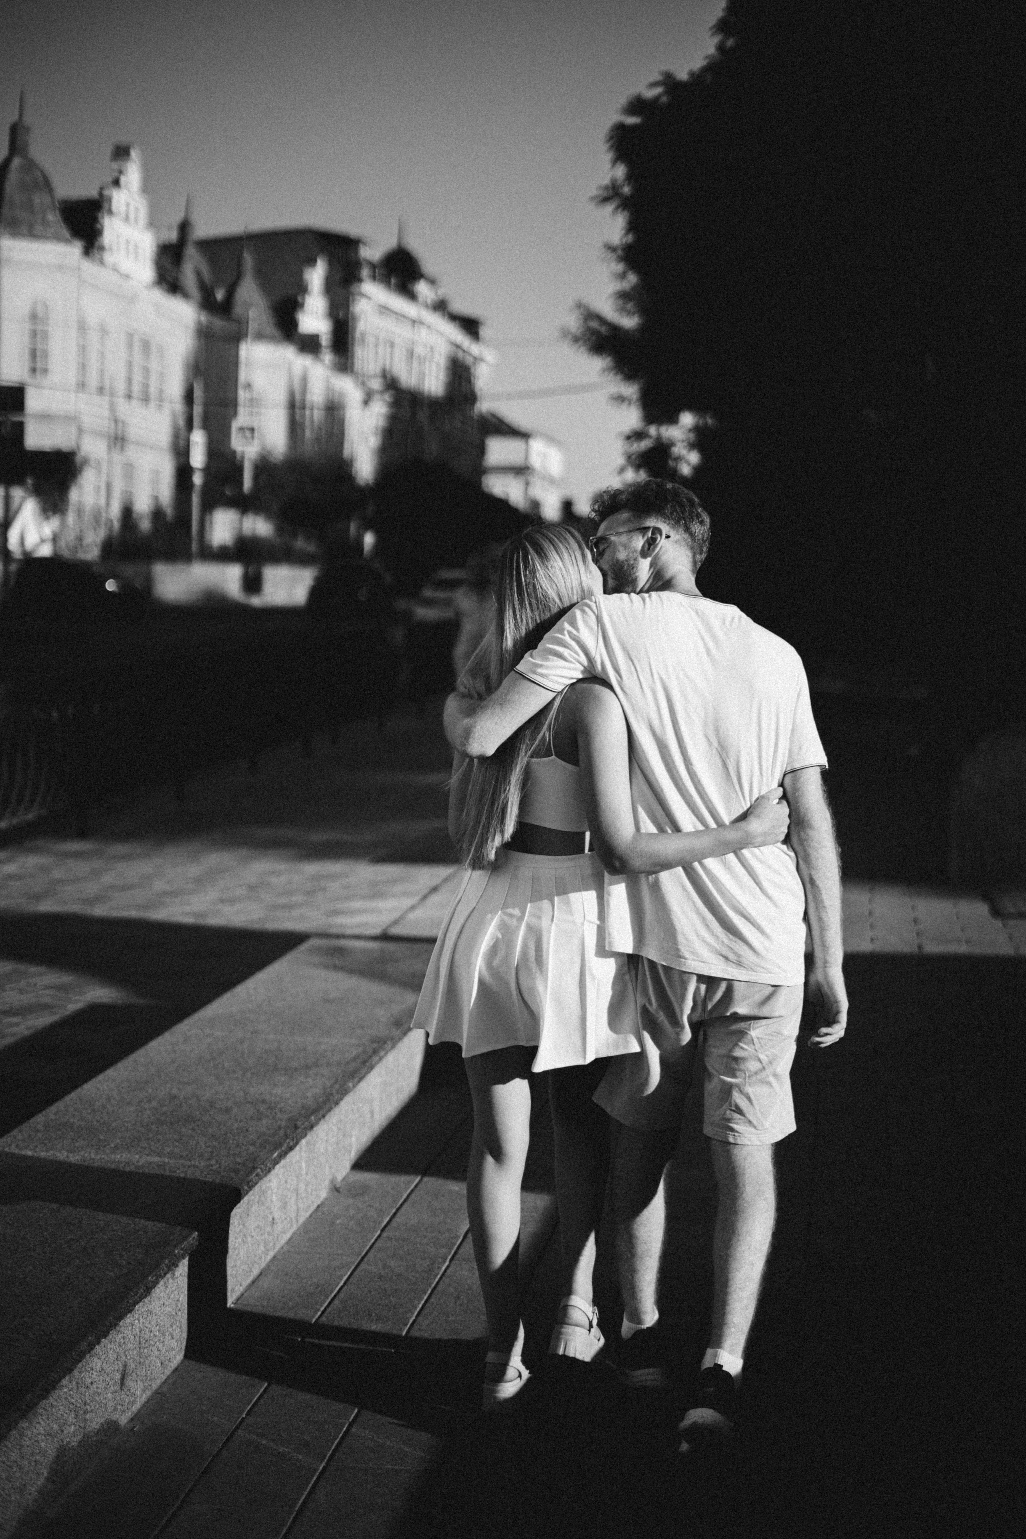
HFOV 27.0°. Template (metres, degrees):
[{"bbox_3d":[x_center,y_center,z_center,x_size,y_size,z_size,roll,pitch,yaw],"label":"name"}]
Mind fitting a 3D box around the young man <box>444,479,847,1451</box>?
[{"bbox_3d":[0.252,0.330,4.144,0.760,1.780,0.560,0,5,1],"label":"young man"}]

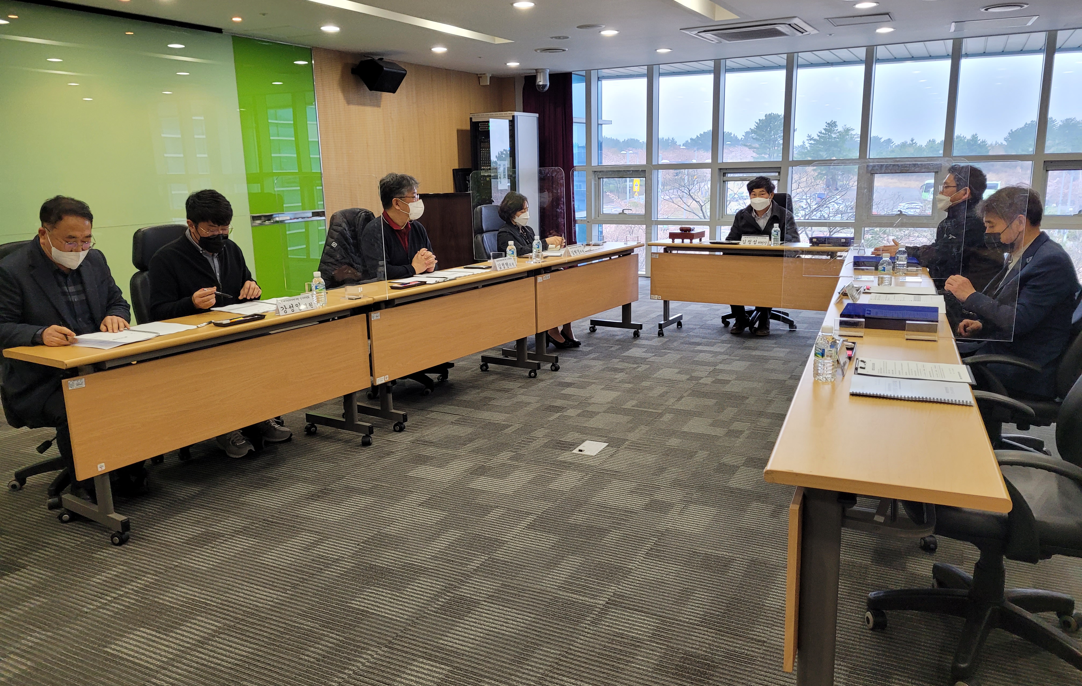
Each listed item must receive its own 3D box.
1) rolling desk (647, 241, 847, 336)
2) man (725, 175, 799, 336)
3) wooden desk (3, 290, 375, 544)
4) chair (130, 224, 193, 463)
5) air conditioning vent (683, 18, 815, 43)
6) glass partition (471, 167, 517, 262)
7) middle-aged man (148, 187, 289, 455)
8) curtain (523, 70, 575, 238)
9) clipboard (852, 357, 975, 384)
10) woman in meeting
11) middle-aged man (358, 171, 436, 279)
[{"bbox_3d":[1.623,-0.405,6.375,1.500,0.745,0.450,6,14,30],"label":"rolling desk"},{"bbox_3d":[1.804,-0.736,6.687,0.570,1.250,0.660,3,13,20],"label":"man"},{"bbox_3d":[-1.429,0.266,3.650,0.450,0.745,1.500,7,15,33],"label":"wooden desk"},{"bbox_3d":[-1.732,-0.042,4.193,0.640,1.130,0.620,7,15,33],"label":"chair"},{"bbox_3d":[1.826,-2.710,7.029,0.965,0.050,0.965,6,14,30],"label":"air conditioning vent"},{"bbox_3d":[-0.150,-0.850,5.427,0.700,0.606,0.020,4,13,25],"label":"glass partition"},{"bbox_3d":[-1.662,-0.111,4.105,0.640,1.300,0.520,8,16,38],"label":"middle-aged man"},{"bbox_3d":[0.112,-2.105,10.241,0.660,2.460,0.200,5,14,26],"label":"curtain"},{"bbox_3d":[1.092,0.081,2.388,0.313,0.015,0.226,4,13,24],"label":"clipboard"},{"bbox_3d":[-0.075,-0.565,6.241,0.670,1.200,0.470,4,14,25],"label":"woman in meeting"},{"bbox_3d":[-0.848,-0.353,4.969,0.660,1.350,0.530,7,15,35],"label":"middle-aged man"}]

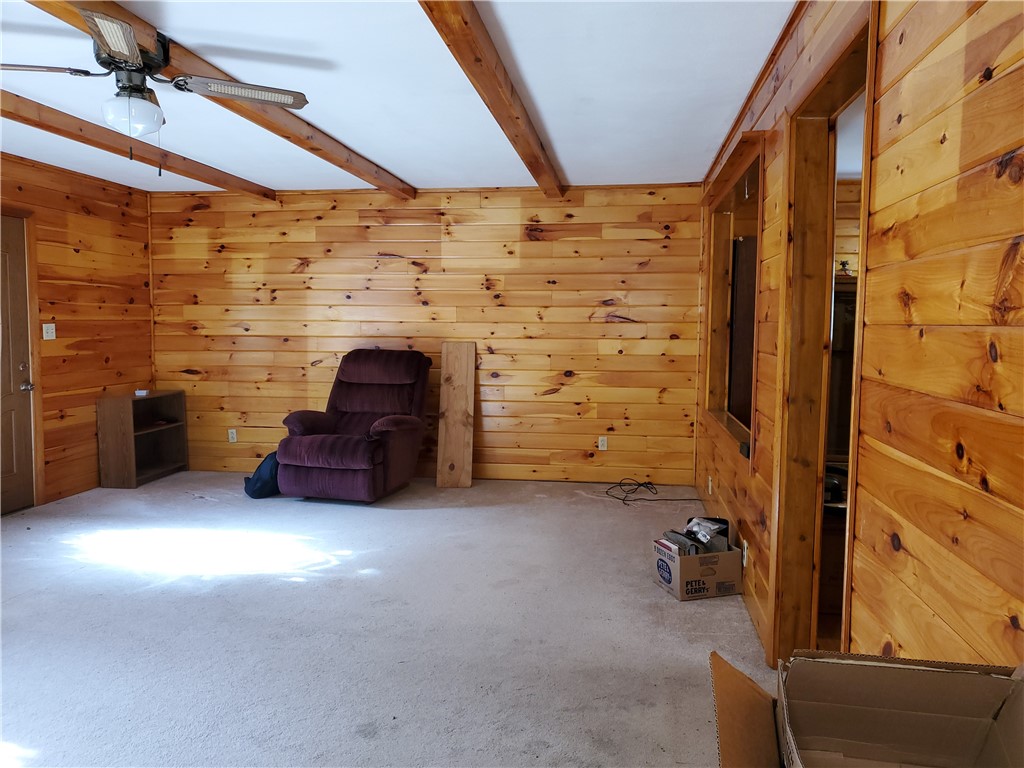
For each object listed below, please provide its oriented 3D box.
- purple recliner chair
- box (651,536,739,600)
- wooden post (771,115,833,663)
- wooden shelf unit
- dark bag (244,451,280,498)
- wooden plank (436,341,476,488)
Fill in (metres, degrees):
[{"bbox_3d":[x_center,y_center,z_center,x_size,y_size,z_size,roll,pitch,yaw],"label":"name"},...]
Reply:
[{"bbox_3d":[-1.239,0.299,6.143,0.865,1.083,0.936,2,5,21],"label":"purple recliner chair"},{"bbox_3d":[0.948,0.927,3.929,0.344,0.227,0.310,-1,5,-18],"label":"box"},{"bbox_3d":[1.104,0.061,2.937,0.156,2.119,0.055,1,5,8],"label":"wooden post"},{"bbox_3d":[-3.078,0.449,6.453,0.307,0.710,0.719,1,5,8],"label":"wooden shelf unit"},{"bbox_3d":[-1.890,0.685,5.987,0.302,0.332,0.362,2,5,21],"label":"dark bag"},{"bbox_3d":[-0.453,0.249,6.348,0.283,1.214,0.026,0,-11,6],"label":"wooden plank"}]

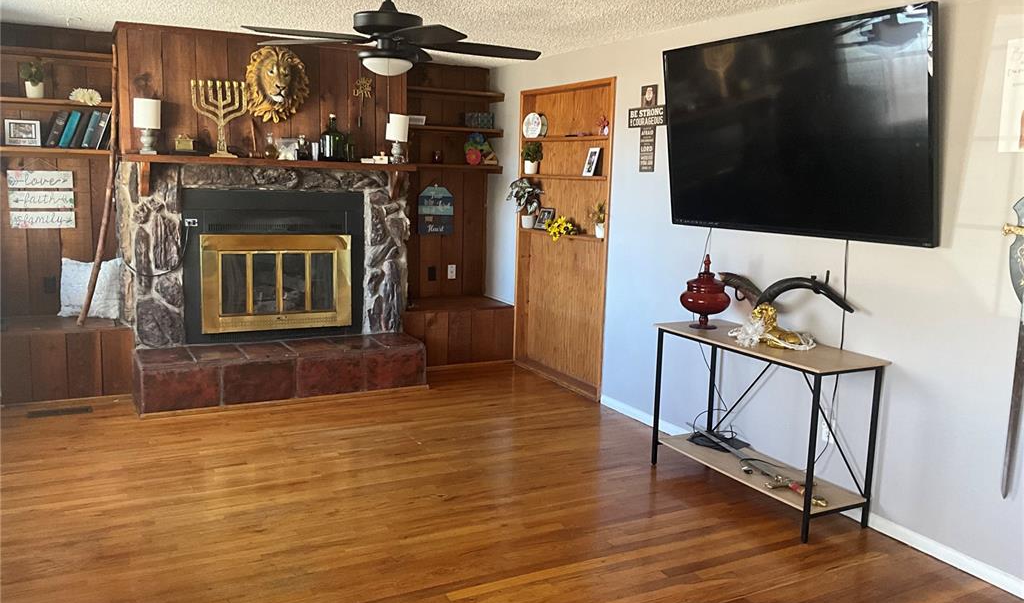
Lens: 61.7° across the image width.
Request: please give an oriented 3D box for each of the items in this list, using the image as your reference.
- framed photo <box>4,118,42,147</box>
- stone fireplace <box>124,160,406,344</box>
[{"bbox_3d":[-3.183,-1.096,5.586,0.202,0.168,0.040,-3,10,-27],"label":"framed photo"},{"bbox_3d":[-1.700,-0.352,5.996,1.880,1.191,0.548,-3,10,-28],"label":"stone fireplace"}]

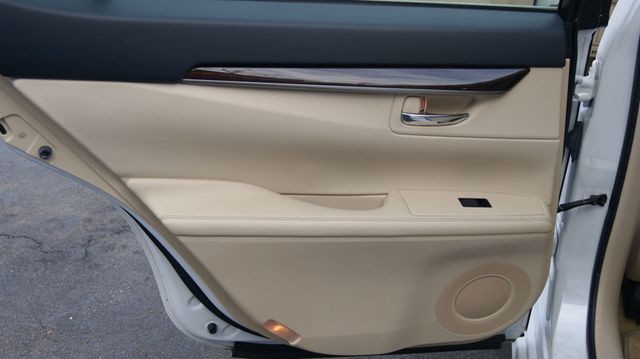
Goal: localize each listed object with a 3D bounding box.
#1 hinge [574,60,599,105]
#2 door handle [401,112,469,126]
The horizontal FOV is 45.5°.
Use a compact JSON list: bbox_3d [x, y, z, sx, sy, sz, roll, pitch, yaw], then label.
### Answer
[{"bbox_3d":[0.475,-0.173,1.360,0.034,0.070,0.038,0,19,-5],"label":"hinge"},{"bbox_3d":[0.191,-0.100,1.270,0.110,0.019,0.020,0,19,-5],"label":"door handle"}]

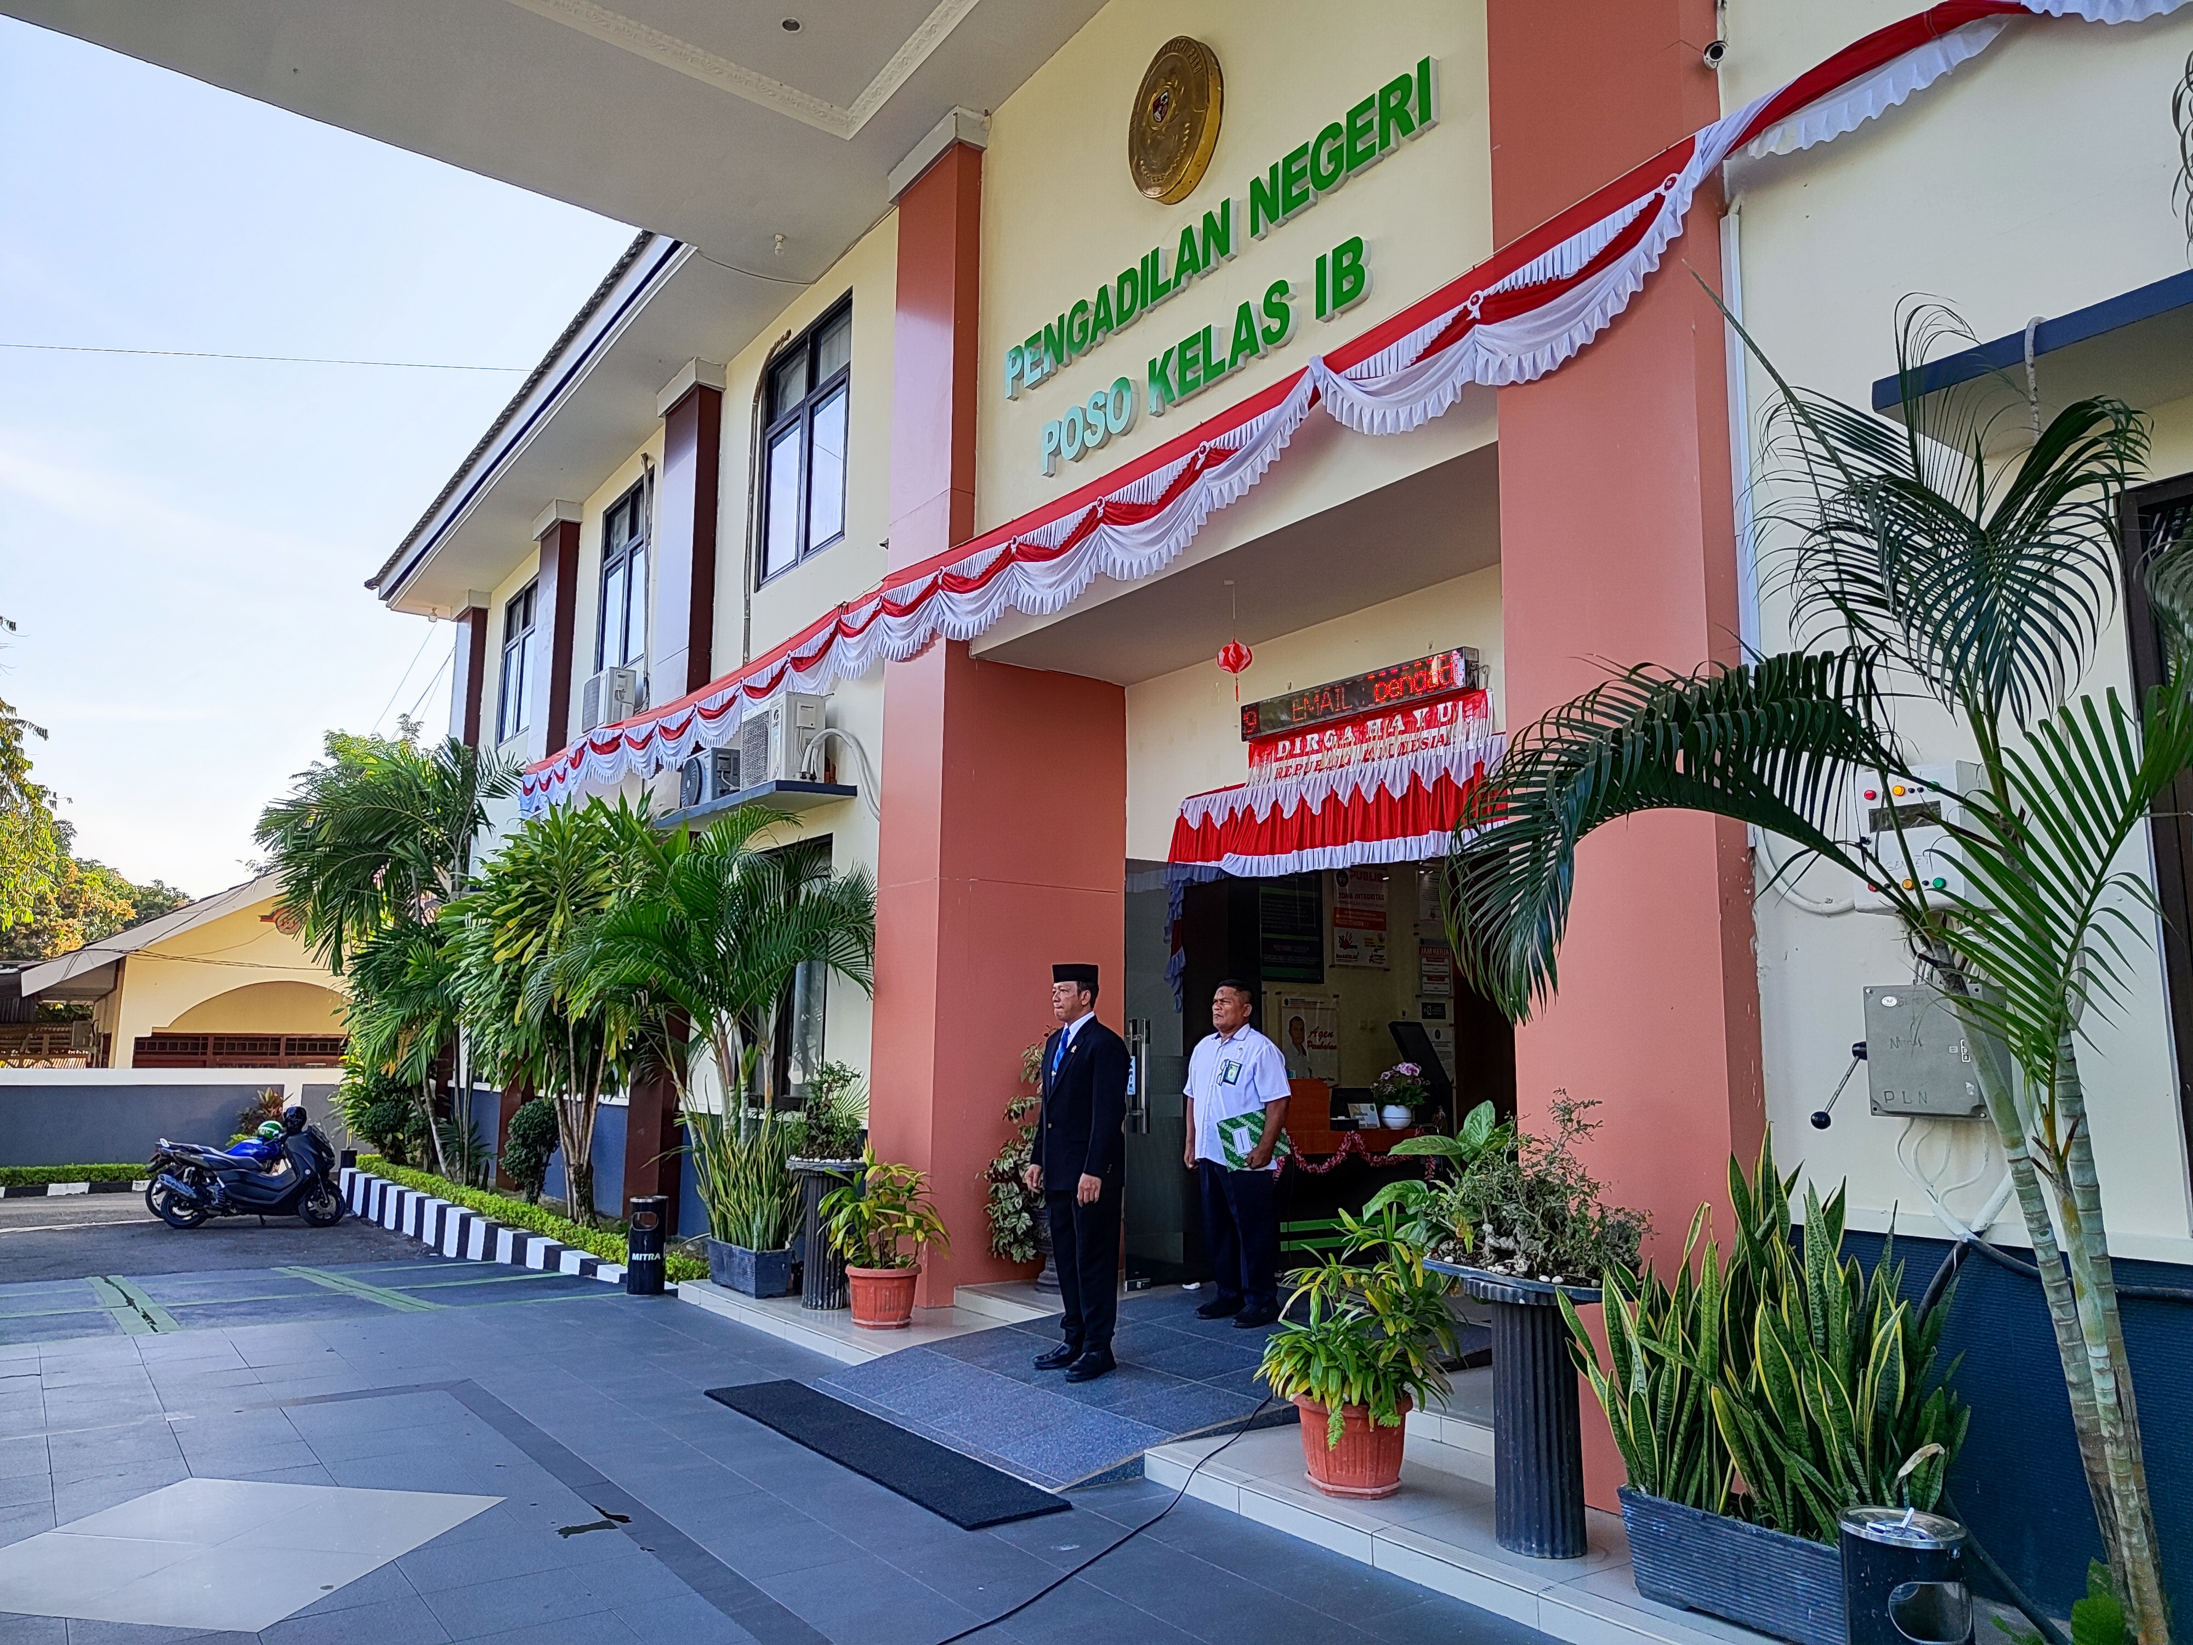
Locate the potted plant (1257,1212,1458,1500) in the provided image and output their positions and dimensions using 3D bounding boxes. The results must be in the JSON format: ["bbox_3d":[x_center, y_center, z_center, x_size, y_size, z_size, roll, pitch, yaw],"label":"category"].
[{"bbox_3d":[0.882,1.795,5.017,0.660,0.910,0.660,1,-9,0],"label":"potted plant"}]

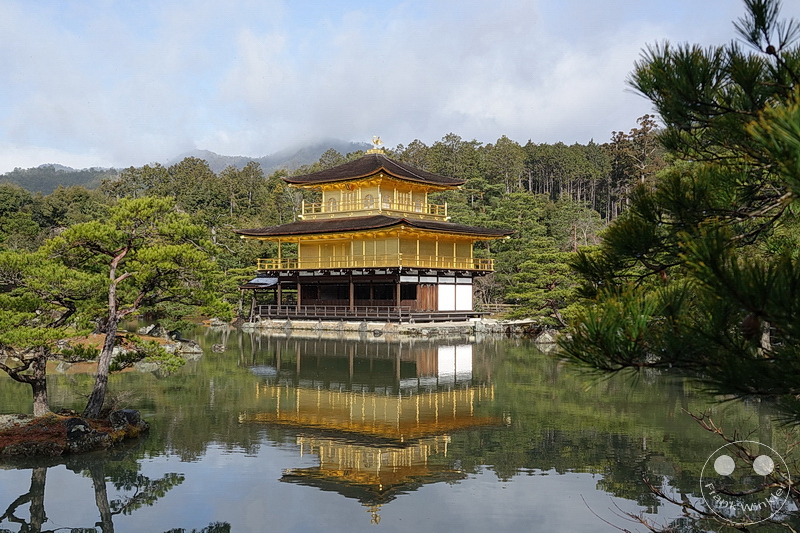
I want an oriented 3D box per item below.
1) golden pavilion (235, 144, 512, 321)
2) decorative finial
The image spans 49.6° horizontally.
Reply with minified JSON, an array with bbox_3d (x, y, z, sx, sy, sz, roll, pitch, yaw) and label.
[{"bbox_3d":[-1.922,-2.604,64.757,16.500,13.100,13.100,-1,-2,40],"label":"golden pavilion"},{"bbox_3d":[-1.862,-9.037,64.915,0.950,1.270,0.980,-1,-2,40],"label":"decorative finial"}]

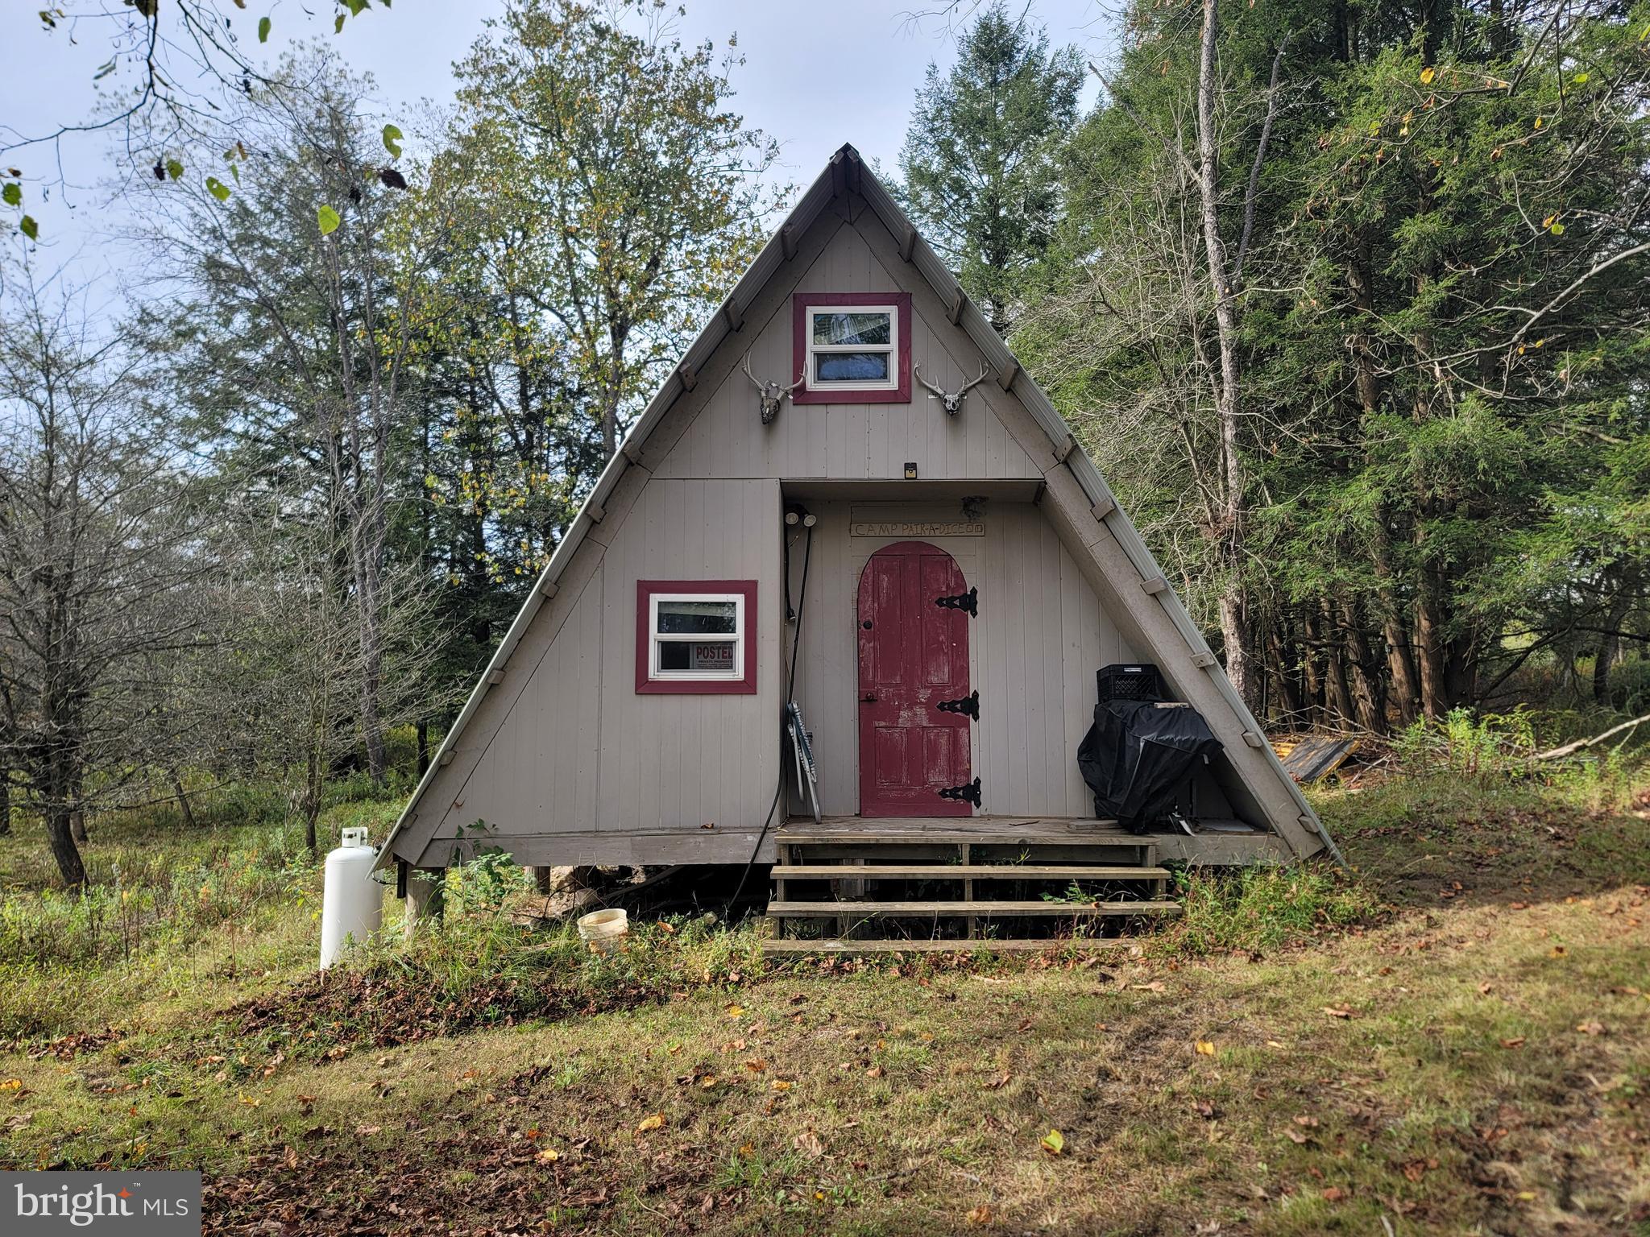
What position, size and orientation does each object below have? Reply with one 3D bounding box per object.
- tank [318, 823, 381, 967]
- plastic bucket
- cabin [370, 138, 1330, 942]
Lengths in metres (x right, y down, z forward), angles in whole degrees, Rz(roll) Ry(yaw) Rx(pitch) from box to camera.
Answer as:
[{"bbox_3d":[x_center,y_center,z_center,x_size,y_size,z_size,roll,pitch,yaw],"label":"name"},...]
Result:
[{"bbox_3d":[-3.035,1.884,7.659,0.380,1.080,0.380,0,-5,1],"label":"tank"},{"bbox_3d":[-1.330,1.984,7.293,0.305,0.310,0.305,-11,3,0],"label":"plastic bucket"},{"bbox_3d":[0.202,-0.254,10.565,5.980,5.100,6.500,0,-5,1],"label":"cabin"}]

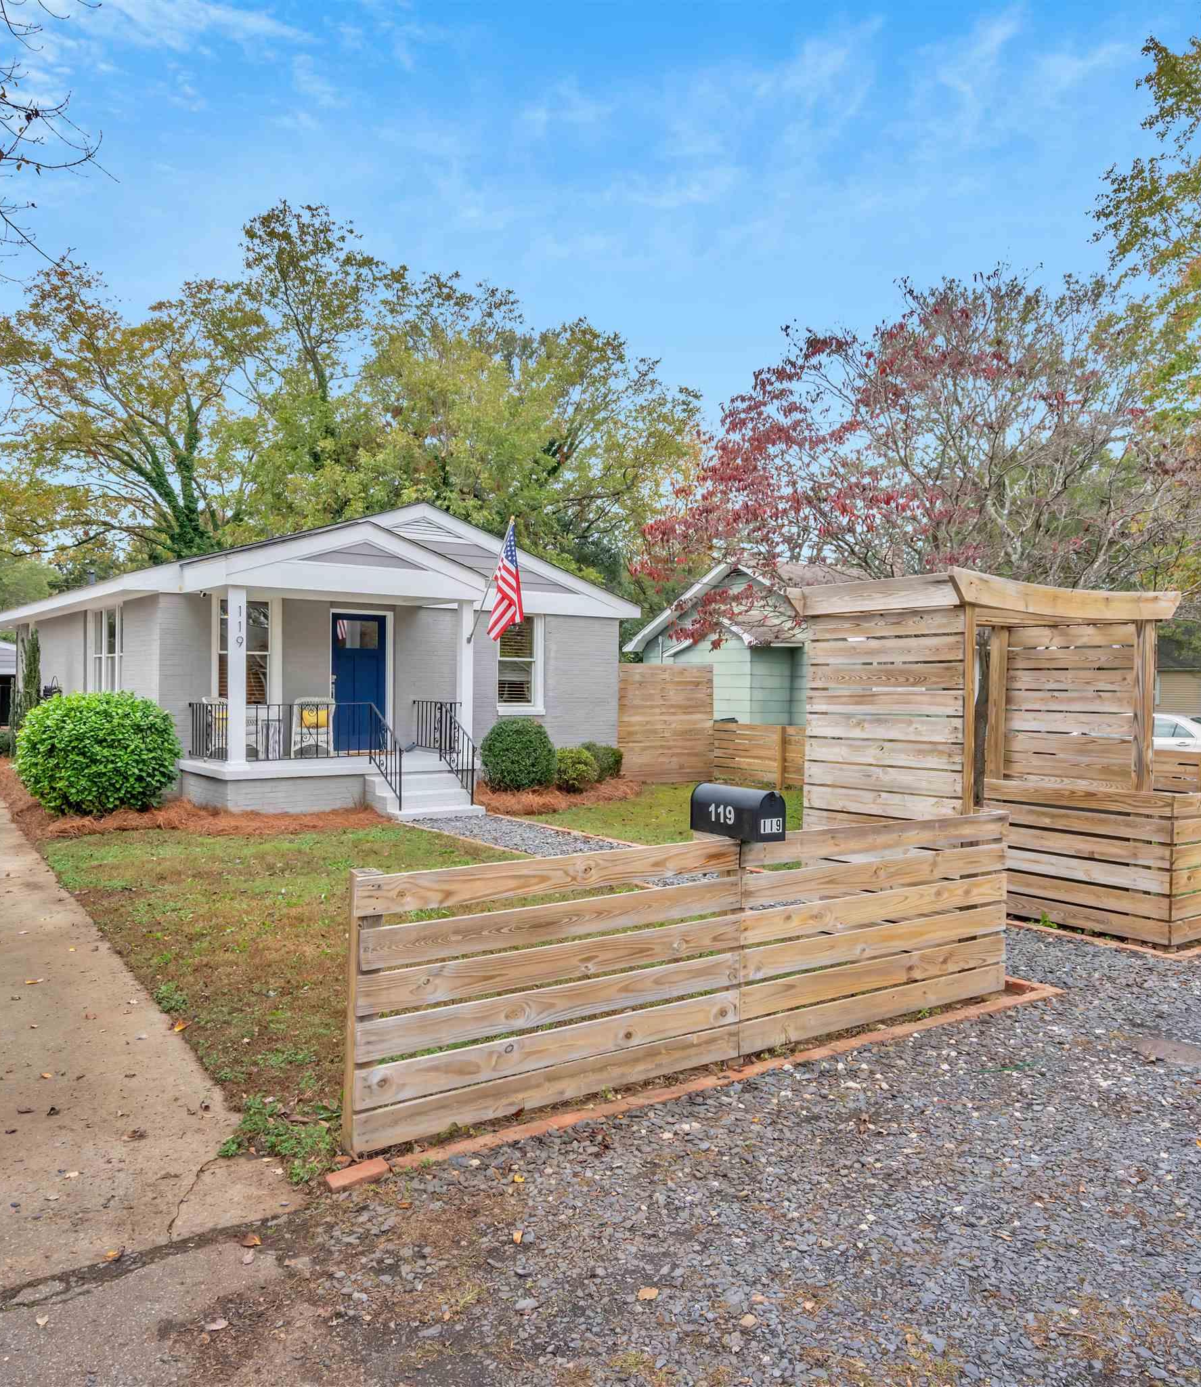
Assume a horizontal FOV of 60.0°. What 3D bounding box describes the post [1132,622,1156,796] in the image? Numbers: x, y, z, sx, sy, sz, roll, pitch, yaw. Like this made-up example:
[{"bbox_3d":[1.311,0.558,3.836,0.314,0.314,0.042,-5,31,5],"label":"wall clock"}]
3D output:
[{"bbox_3d":[3.717,0.574,7.100,0.095,2.130,0.095,0,0,-34],"label":"post"}]

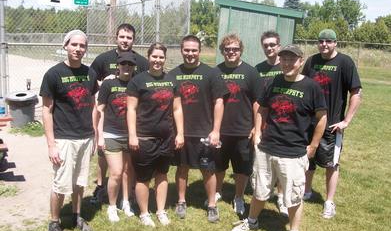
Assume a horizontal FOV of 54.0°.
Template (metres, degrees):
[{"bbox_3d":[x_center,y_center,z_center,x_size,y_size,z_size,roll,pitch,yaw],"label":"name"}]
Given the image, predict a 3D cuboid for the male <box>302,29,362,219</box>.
[{"bbox_3d":[1.389,0.073,3.959,0.610,1.850,0.470,7,13,23],"label":"male"}]

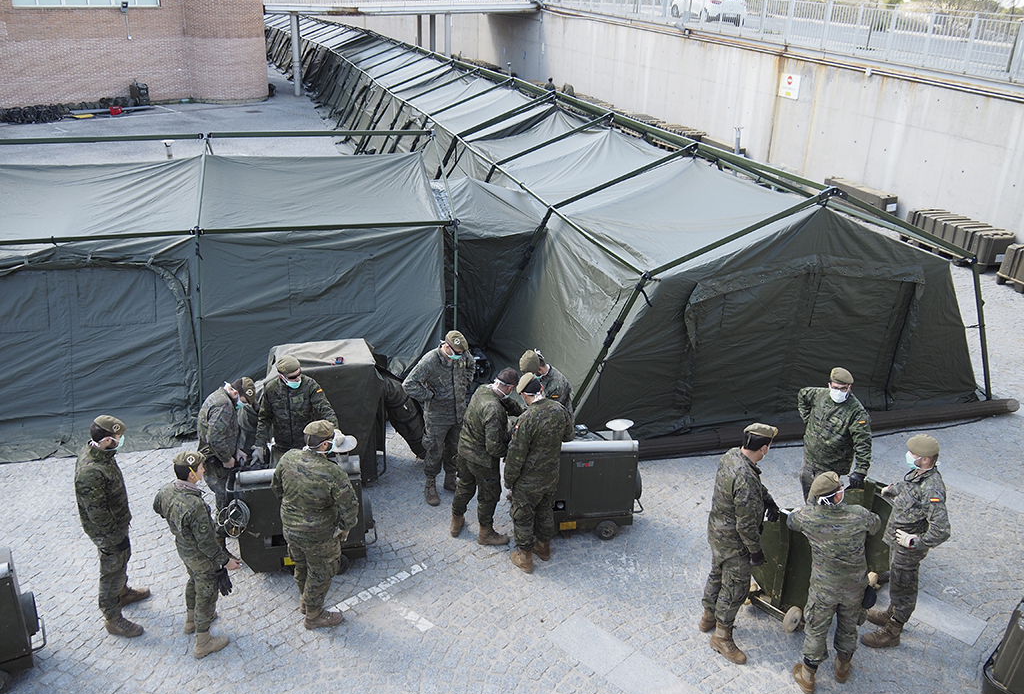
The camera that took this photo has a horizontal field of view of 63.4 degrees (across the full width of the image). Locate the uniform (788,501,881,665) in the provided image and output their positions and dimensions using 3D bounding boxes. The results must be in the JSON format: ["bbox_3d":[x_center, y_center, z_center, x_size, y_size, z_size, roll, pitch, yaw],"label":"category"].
[{"bbox_3d":[2.307,1.624,5.942,0.620,1.360,0.480,8,23,15],"label":"uniform"}]

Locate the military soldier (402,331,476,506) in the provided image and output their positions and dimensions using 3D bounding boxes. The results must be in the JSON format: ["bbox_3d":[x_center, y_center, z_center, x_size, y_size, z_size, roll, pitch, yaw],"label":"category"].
[{"bbox_3d":[-0.610,0.635,7.731,0.660,1.770,0.460,-12,26,-28],"label":"military soldier"}]

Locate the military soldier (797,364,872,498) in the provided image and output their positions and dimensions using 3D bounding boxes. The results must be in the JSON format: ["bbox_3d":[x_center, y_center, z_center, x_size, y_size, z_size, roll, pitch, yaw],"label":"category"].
[{"bbox_3d":[2.829,0.969,7.472,0.660,1.740,0.500,16,26,31],"label":"military soldier"}]

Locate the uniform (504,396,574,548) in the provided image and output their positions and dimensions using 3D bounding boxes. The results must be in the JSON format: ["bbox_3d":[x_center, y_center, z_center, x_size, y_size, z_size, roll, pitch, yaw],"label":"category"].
[{"bbox_3d":[0.200,1.082,6.834,0.560,1.370,0.460,-12,25,-26],"label":"uniform"}]

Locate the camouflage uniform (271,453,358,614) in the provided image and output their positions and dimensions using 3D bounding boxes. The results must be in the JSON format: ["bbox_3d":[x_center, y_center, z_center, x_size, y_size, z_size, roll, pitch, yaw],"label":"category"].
[{"bbox_3d":[-1.430,1.363,6.182,0.600,1.370,0.420,13,26,29],"label":"camouflage uniform"}]

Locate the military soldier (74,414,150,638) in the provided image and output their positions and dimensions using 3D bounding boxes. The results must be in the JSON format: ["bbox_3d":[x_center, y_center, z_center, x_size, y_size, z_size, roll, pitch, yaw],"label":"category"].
[{"bbox_3d":[-2.964,1.283,6.166,0.460,1.780,0.540,-3,22,-11],"label":"military soldier"}]

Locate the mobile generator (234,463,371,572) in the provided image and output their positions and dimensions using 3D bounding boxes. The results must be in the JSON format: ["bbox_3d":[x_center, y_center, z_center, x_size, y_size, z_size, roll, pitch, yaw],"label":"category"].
[{"bbox_3d":[-1.776,1.361,7.045,1.150,1.050,0.520,-4,23,-15],"label":"mobile generator"}]

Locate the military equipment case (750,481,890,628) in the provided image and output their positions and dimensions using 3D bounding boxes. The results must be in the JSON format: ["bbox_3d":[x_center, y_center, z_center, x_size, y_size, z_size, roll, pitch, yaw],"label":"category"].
[{"bbox_3d":[2.588,1.605,6.934,1.200,0.950,0.640,-15,27,-36],"label":"military equipment case"}]

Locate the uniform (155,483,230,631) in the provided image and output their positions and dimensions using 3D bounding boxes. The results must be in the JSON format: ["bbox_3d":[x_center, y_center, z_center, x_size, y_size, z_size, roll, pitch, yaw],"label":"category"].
[{"bbox_3d":[-2.270,1.476,6.041,0.520,1.280,0.520,-14,27,-34],"label":"uniform"}]

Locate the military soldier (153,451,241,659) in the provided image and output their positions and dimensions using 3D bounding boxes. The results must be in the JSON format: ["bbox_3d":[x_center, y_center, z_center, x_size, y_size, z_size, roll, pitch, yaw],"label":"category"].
[{"bbox_3d":[-2.249,1.437,6.003,0.600,1.660,0.540,-14,27,-34],"label":"military soldier"}]

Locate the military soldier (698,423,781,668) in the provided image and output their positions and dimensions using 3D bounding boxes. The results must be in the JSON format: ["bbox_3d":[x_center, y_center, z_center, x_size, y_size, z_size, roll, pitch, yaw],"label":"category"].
[{"bbox_3d":[1.630,1.346,5.948,0.580,1.820,0.540,-6,23,-14],"label":"military soldier"}]

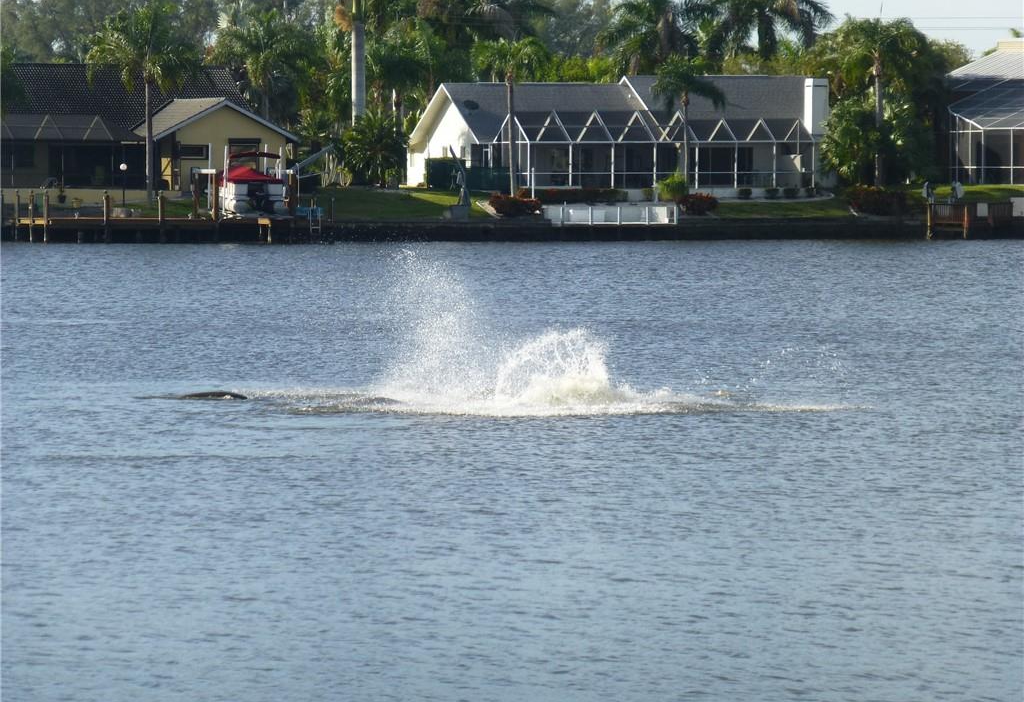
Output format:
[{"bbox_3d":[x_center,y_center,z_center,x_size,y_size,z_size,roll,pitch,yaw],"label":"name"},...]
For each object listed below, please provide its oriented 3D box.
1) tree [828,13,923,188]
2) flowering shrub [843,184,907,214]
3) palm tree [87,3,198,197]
[{"bbox_3d":[18.596,-12.764,283.000,5.014,8.595,5.014,0,2,0],"label":"tree"},{"bbox_3d":[17.628,-7.319,269.000,3.100,1.450,2.000,0,2,-16],"label":"flowering shrub"},{"bbox_3d":[-17.768,-11.901,266.000,5.386,9.617,5.386,0,2,0],"label":"palm tree"}]

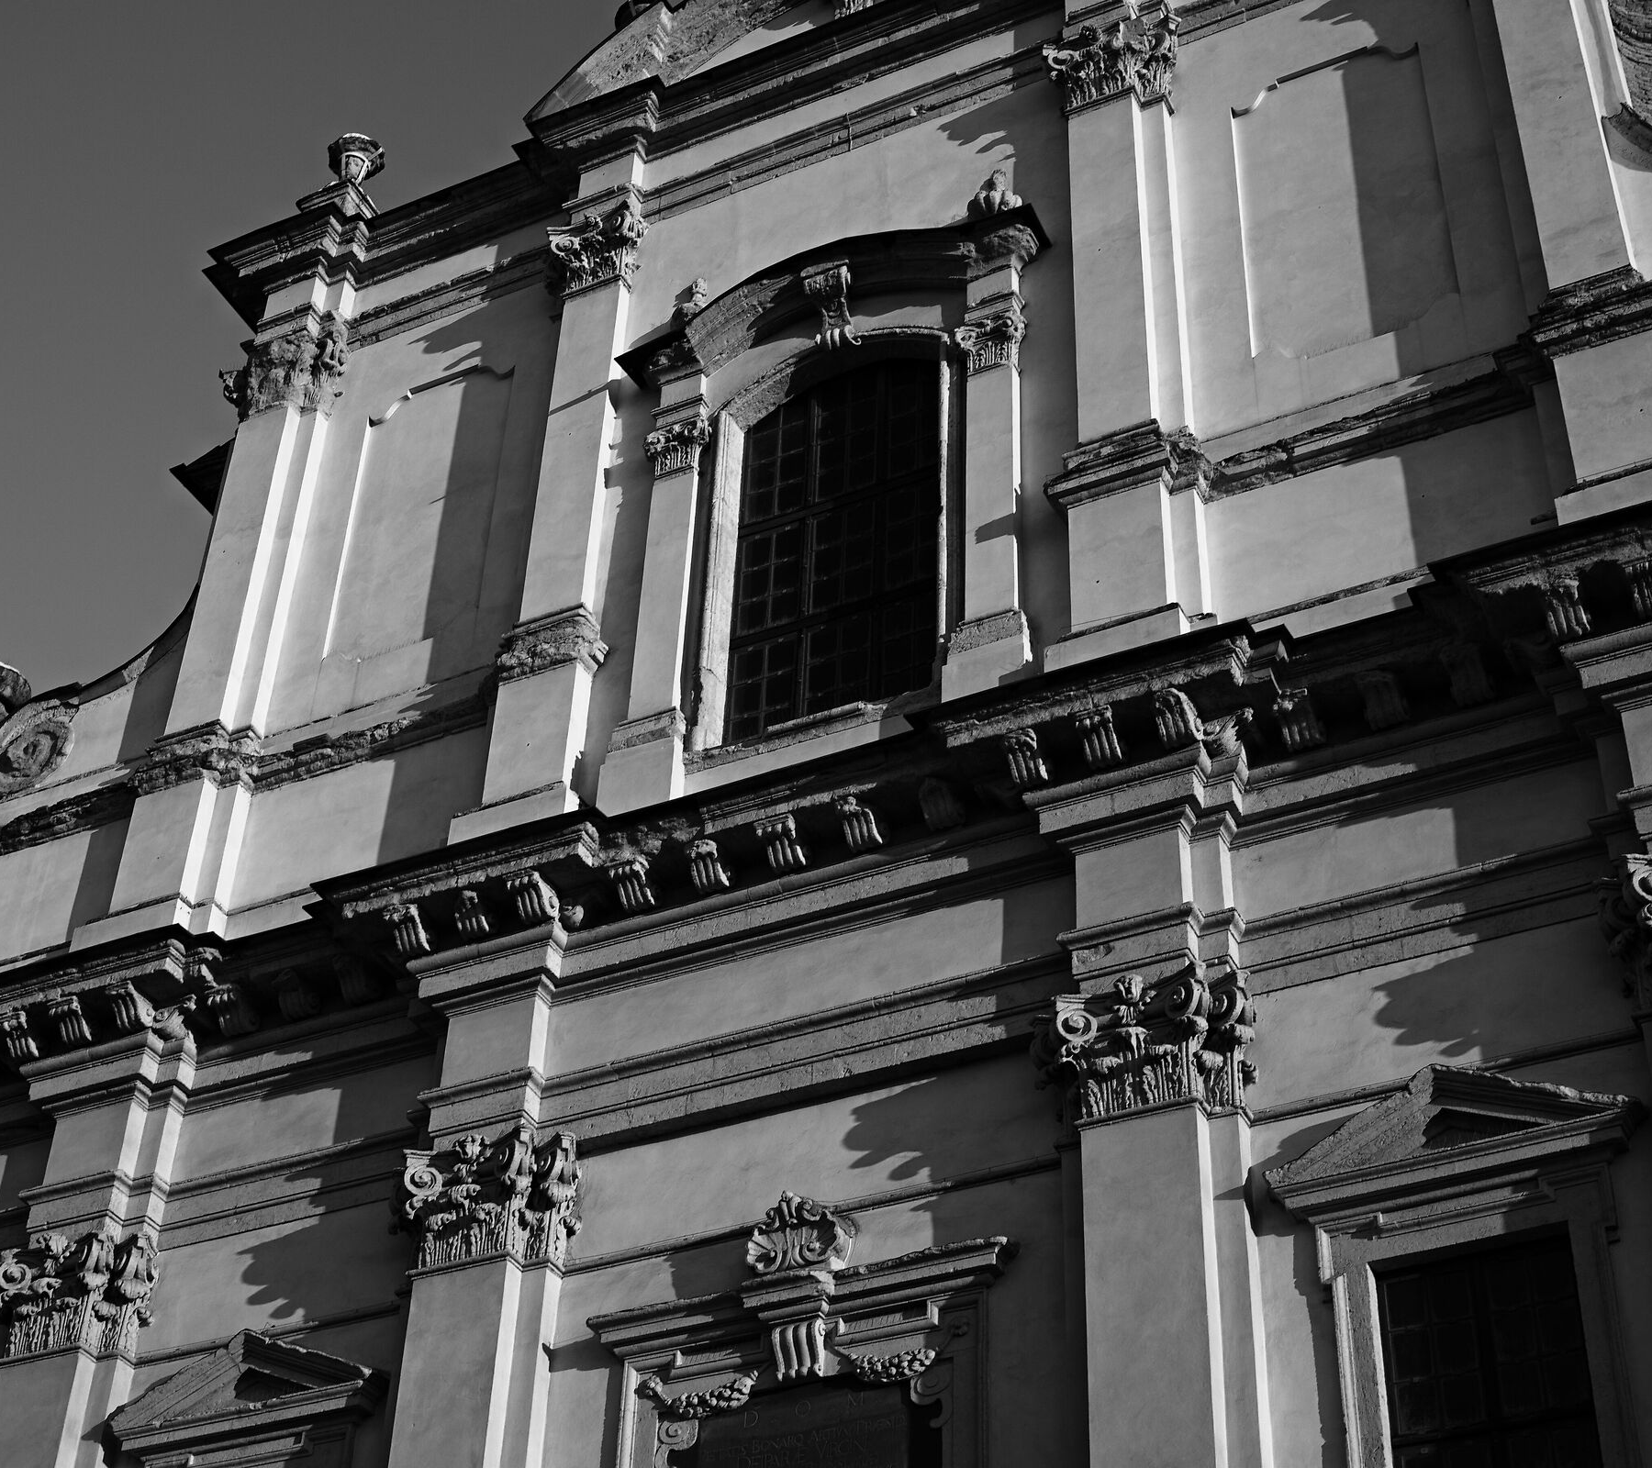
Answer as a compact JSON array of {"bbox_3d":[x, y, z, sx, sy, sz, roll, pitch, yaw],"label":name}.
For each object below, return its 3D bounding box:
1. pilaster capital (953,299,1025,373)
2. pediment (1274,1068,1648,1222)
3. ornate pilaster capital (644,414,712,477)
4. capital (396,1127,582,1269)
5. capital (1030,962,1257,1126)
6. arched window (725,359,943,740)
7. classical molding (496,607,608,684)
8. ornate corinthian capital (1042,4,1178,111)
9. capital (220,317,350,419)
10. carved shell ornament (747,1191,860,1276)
[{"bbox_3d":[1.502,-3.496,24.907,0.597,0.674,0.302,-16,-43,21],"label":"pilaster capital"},{"bbox_3d":[3.799,2.457,16.938,2.291,0.754,0.464,-16,-43,21],"label":"pediment"},{"bbox_3d":[-1.393,-2.633,26.052,0.660,0.560,0.270,-16,-43,21],"label":"ornate pilaster capital"},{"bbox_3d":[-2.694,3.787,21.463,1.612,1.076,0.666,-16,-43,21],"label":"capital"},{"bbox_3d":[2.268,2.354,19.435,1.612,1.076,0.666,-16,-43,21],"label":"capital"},{"bbox_3d":[0.074,-1.662,23.037,2.030,4.176,0.305,-16,-43,21],"label":"arched window"},{"bbox_3d":[-2.542,-0.792,25.185,1.030,0.620,0.340,-16,-43,21],"label":"classical molding"},{"bbox_3d":[2.786,-6.349,26.555,1.240,1.000,0.520,-16,-43,21],"label":"ornate corinthian capital"},{"bbox_3d":[-5.938,-3.835,30.081,1.400,1.060,0.520,-16,-43,21],"label":"capital"},{"bbox_3d":[-0.189,3.446,18.732,0.681,0.638,0.406,-16,-43,21],"label":"carved shell ornament"}]

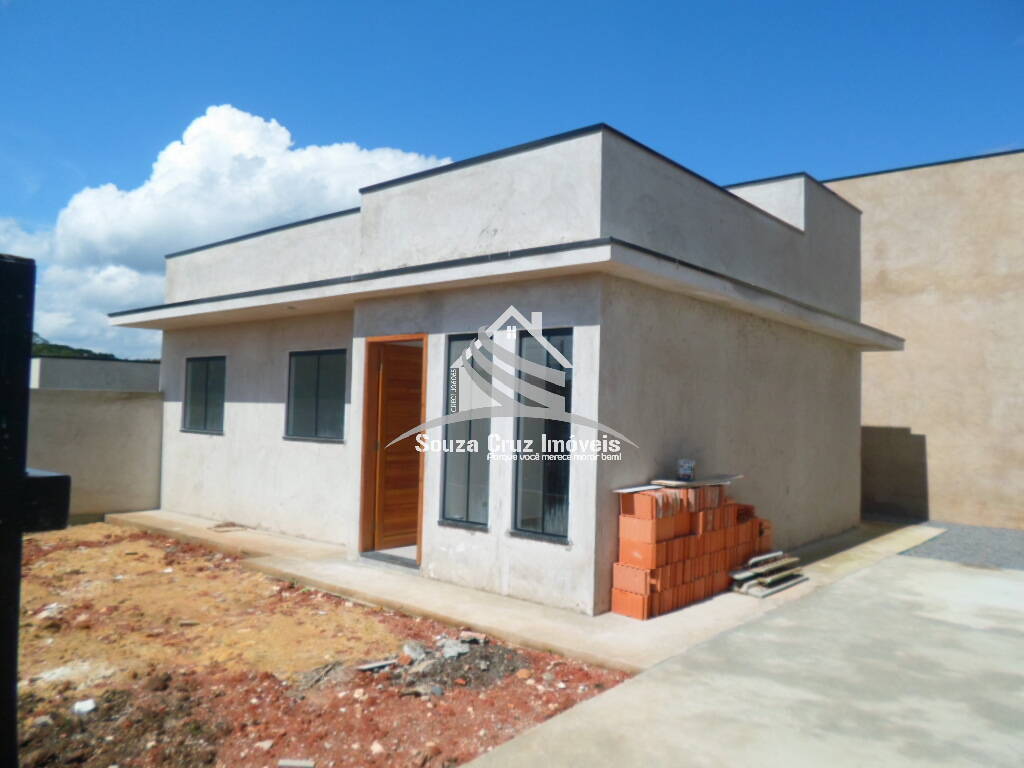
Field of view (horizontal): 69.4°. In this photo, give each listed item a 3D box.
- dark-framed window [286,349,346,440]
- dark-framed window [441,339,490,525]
[{"bbox_3d":[-2.402,0.127,9.047,1.217,1.075,0.080,0,-3,41],"label":"dark-framed window"},{"bbox_3d":[-0.365,0.394,6.558,0.572,1.655,0.100,0,-2,40],"label":"dark-framed window"}]

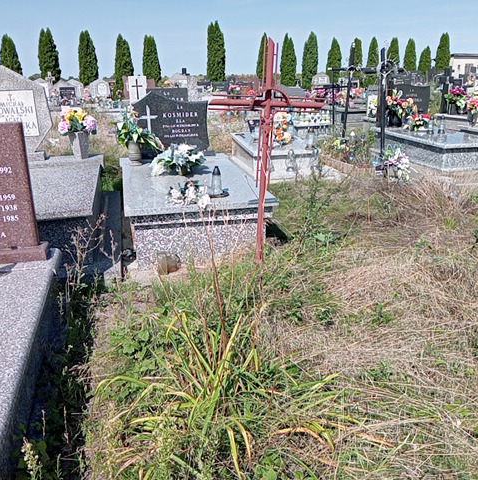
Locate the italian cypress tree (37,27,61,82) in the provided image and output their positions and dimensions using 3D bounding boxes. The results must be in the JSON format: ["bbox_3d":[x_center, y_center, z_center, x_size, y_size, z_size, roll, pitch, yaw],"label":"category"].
[{"bbox_3d":[-12.160,-11.351,33.673,1.402,4.469,1.402,-4,18,-13],"label":"italian cypress tree"}]

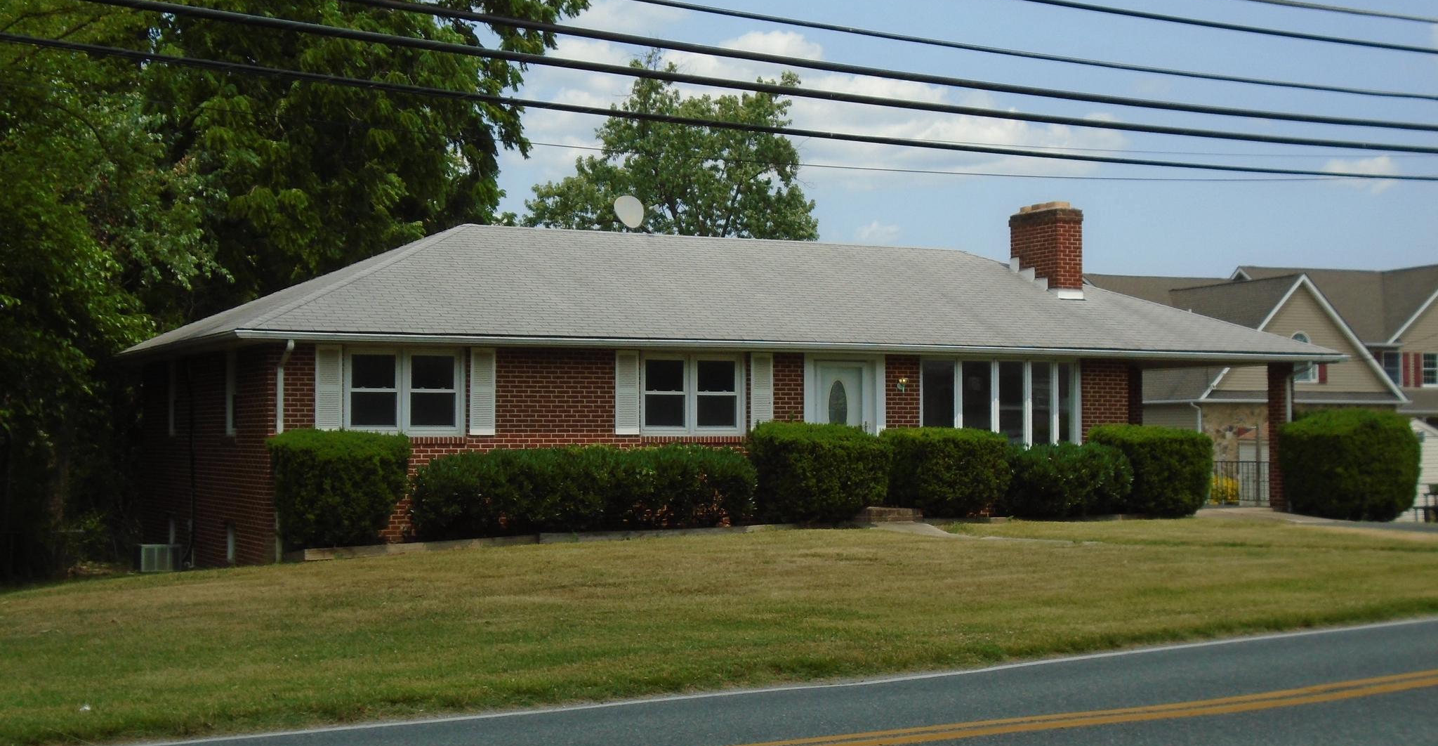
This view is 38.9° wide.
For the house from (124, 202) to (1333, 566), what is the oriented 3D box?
[{"bbox_3d":[0.062,0.015,34.077,18.550,5.900,9.400,1,-2,-27],"label":"house"}]

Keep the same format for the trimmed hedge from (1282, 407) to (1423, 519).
[{"bbox_3d":[10.342,1.495,33.449,1.560,1.800,1.660,1,-2,-27],"label":"trimmed hedge"}]

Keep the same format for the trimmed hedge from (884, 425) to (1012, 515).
[{"bbox_3d":[3.339,1.444,30.096,1.490,1.310,1.290,1,-2,-27],"label":"trimmed hedge"}]

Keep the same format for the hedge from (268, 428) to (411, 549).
[{"bbox_3d":[-4.872,1.457,26.078,1.560,1.480,1.290,1,-2,-27],"label":"hedge"}]

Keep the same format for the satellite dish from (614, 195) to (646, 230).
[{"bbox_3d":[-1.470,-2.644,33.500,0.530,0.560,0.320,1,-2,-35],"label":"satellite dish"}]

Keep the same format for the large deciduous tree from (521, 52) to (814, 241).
[{"bbox_3d":[-1.224,-2.226,52.107,8.400,12.050,8.200,1,-2,-27],"label":"large deciduous tree"}]

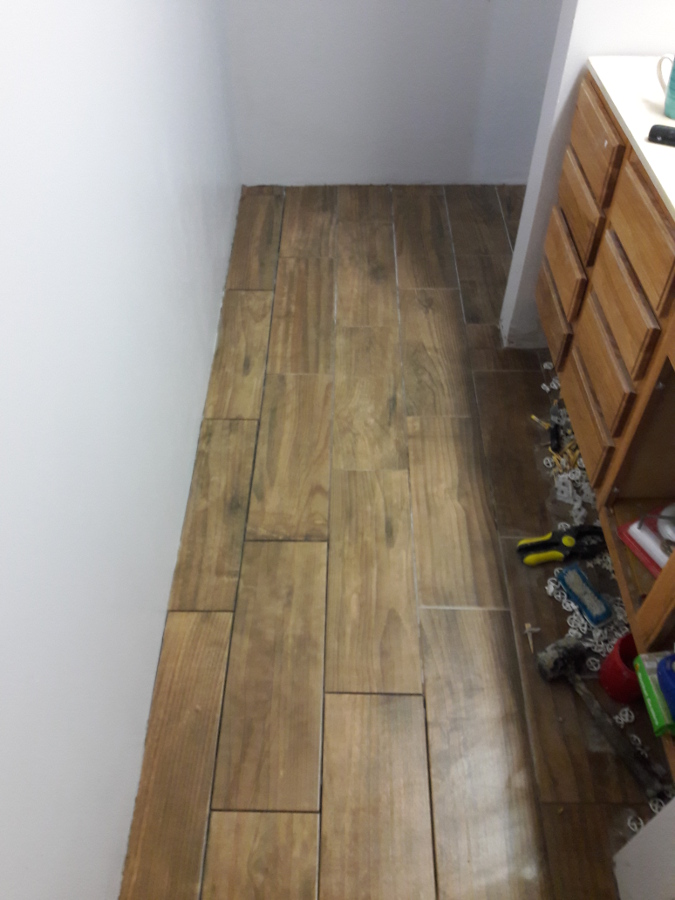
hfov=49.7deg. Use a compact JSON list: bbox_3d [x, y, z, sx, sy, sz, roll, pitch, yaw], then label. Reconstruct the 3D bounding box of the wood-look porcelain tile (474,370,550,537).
[{"bbox_3d":[0.508,-0.007,1.998,0.208,0.010,0.605,1,48,1],"label":"wood-look porcelain tile"}]

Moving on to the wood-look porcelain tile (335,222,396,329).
[{"bbox_3d":[0.102,-0.622,2.542,0.208,0.010,0.605,1,48,1],"label":"wood-look porcelain tile"}]

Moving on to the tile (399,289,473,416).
[{"bbox_3d":[0.305,-0.317,2.272,0.206,0.010,0.605,1,48,1],"label":"tile"}]

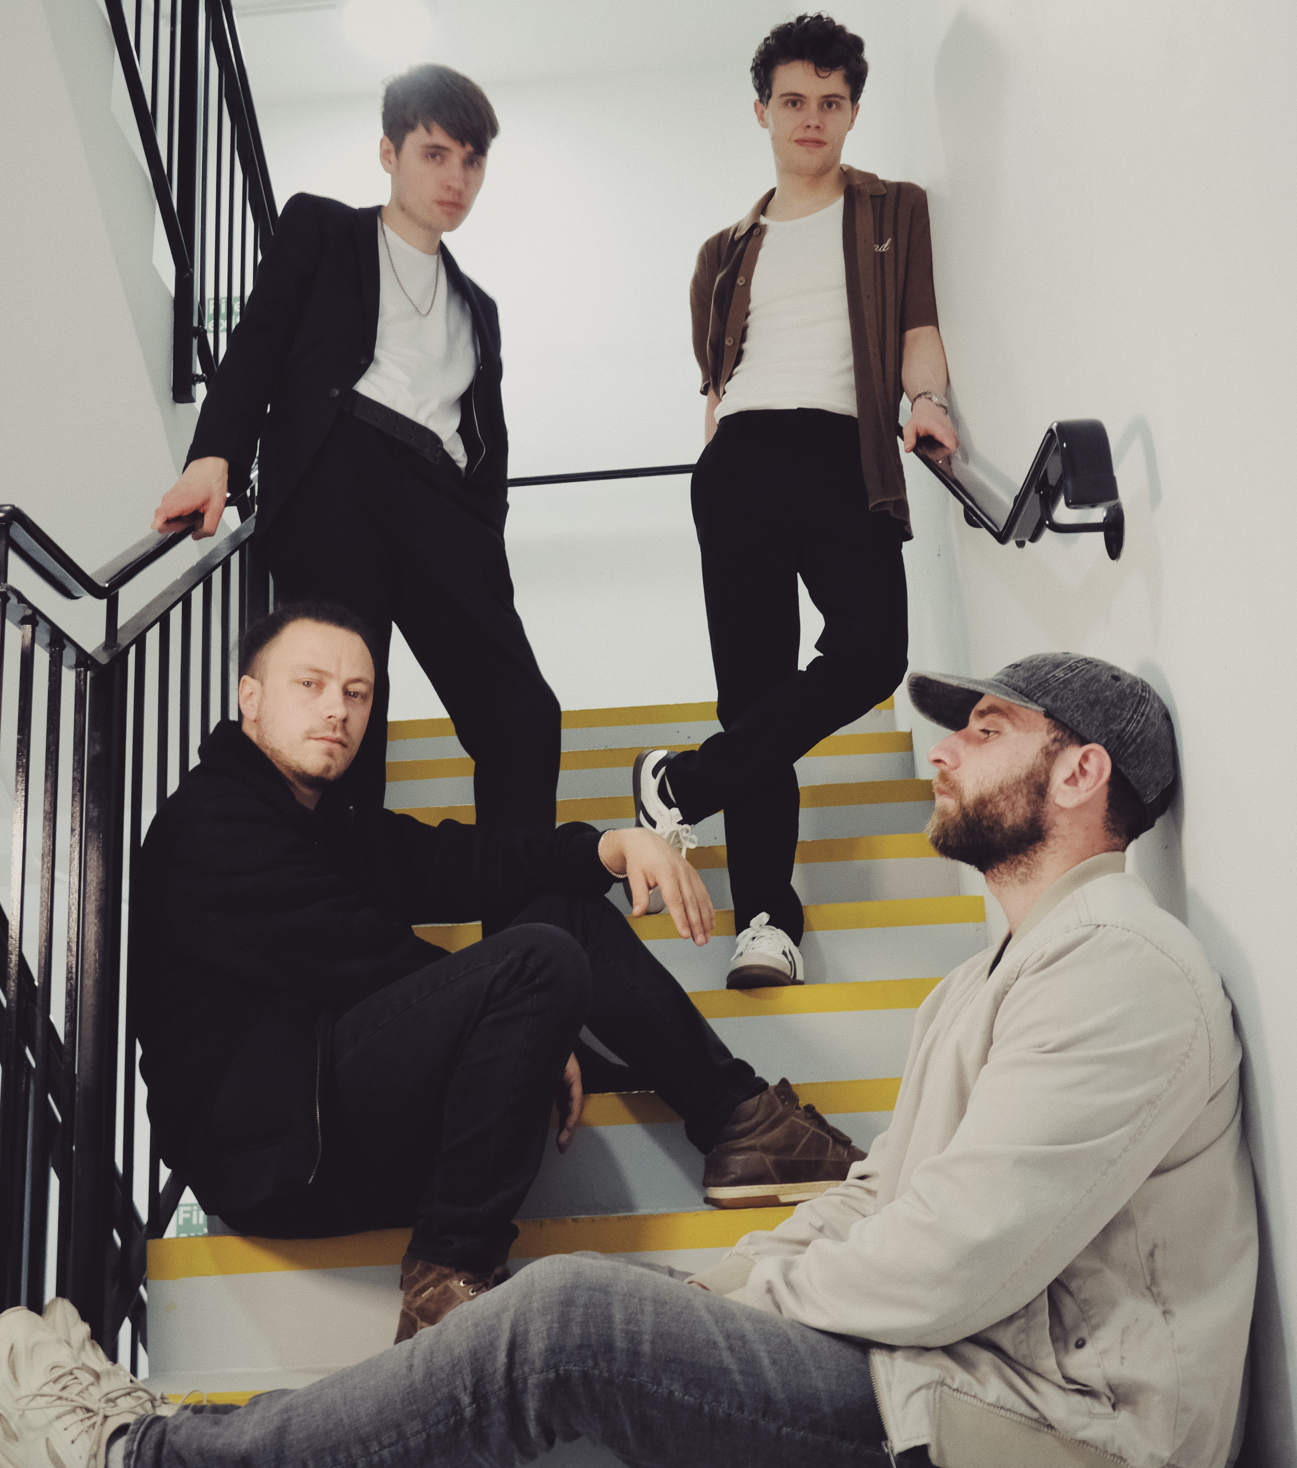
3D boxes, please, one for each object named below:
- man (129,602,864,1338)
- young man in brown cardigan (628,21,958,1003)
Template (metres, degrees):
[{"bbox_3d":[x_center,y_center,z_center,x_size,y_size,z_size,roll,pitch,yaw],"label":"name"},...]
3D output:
[{"bbox_3d":[-0.202,0.290,2.186,0.970,1.000,0.562,-9,-15,22],"label":"man"},{"bbox_3d":[0.239,-0.427,2.931,0.616,1.753,0.380,-4,-14,5],"label":"young man in brown cardigan"}]

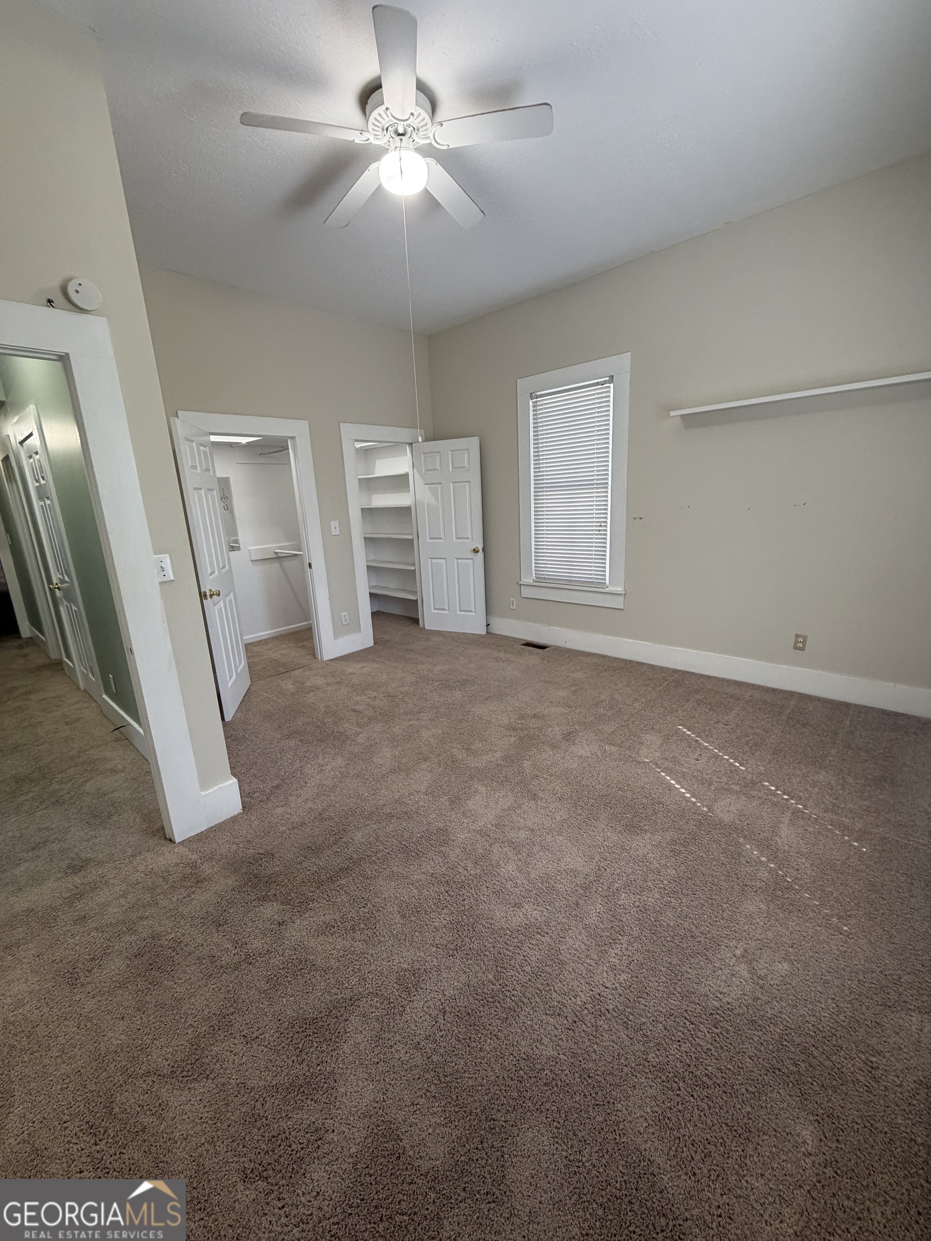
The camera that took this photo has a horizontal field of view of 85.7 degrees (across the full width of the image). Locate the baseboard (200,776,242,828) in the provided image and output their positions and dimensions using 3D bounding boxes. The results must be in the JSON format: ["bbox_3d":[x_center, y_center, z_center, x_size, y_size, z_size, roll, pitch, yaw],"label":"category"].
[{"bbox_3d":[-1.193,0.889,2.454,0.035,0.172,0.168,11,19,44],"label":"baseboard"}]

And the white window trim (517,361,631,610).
[{"bbox_3d":[0.936,-1.150,4.484,1.109,2.031,0.055,10,19,41],"label":"white window trim"}]

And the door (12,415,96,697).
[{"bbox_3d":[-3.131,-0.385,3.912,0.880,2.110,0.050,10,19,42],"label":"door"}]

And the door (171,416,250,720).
[{"bbox_3d":[-1.825,-0.349,3.696,0.036,2.014,0.786,-6,14,-12],"label":"door"}]

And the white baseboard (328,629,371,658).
[{"bbox_3d":[-1.168,0.240,5.073,0.025,0.171,0.513,10,19,41],"label":"white baseboard"}]

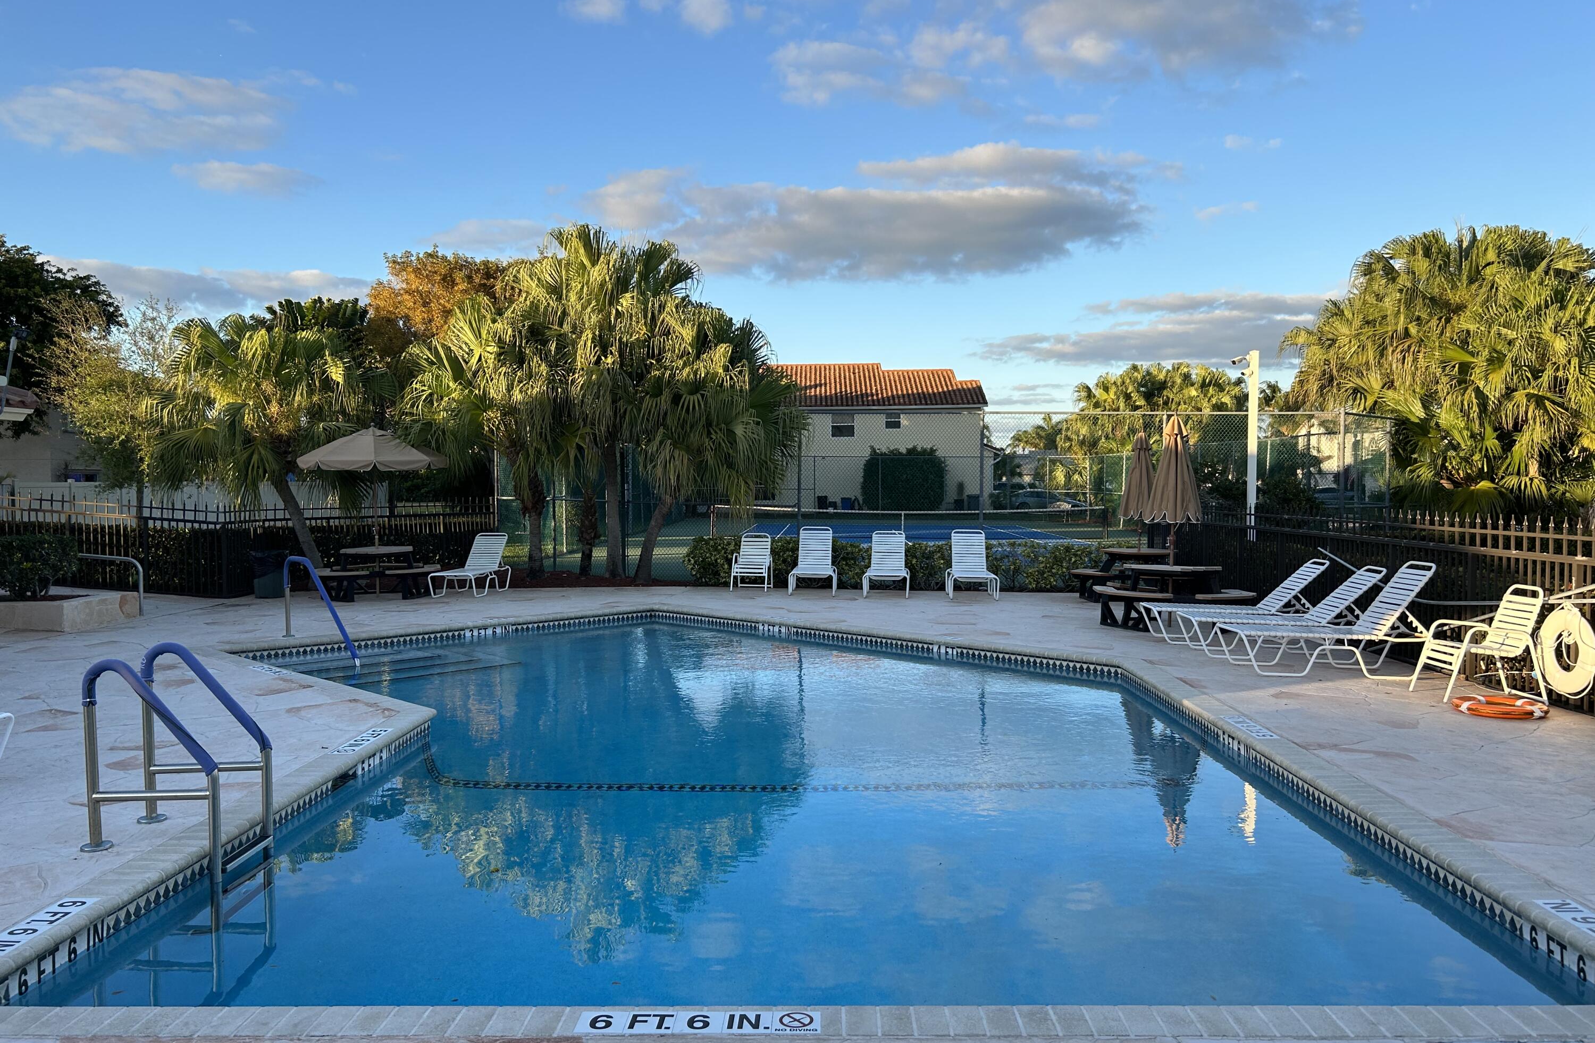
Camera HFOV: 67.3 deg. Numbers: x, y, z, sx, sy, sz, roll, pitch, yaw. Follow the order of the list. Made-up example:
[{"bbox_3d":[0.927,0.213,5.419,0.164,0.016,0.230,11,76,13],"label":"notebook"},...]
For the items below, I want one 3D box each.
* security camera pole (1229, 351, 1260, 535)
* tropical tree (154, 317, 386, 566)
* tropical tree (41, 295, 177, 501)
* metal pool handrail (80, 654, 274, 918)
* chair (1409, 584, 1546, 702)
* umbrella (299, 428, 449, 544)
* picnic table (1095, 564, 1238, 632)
[{"bbox_3d":[6.846,-0.856,18.383,0.470,3.600,0.260,-1,2,-30],"label":"security camera pole"},{"bbox_3d":[-9.070,-1.246,20.473,4.050,4.680,3.900,0,2,0],"label":"tropical tree"},{"bbox_3d":[-12.357,-1.477,21.460,2.500,5.100,2.400,-1,2,-30],"label":"tropical tree"},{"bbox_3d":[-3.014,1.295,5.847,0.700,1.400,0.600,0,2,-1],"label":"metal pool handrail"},{"bbox_3d":[5.450,0.956,9.601,0.780,0.900,0.580,0,2,4],"label":"chair"},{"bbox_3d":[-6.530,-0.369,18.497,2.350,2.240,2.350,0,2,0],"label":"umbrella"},{"bbox_3d":[4.404,0.860,14.138,1.870,0.750,1.870,-1,2,-20],"label":"picnic table"}]

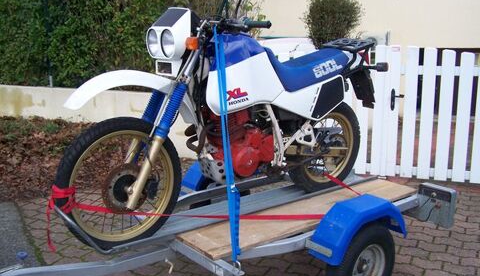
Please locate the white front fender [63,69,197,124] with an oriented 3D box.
[{"bbox_3d":[-0.539,-0.186,2.620,0.690,0.295,0.140,-8,13,-36],"label":"white front fender"}]

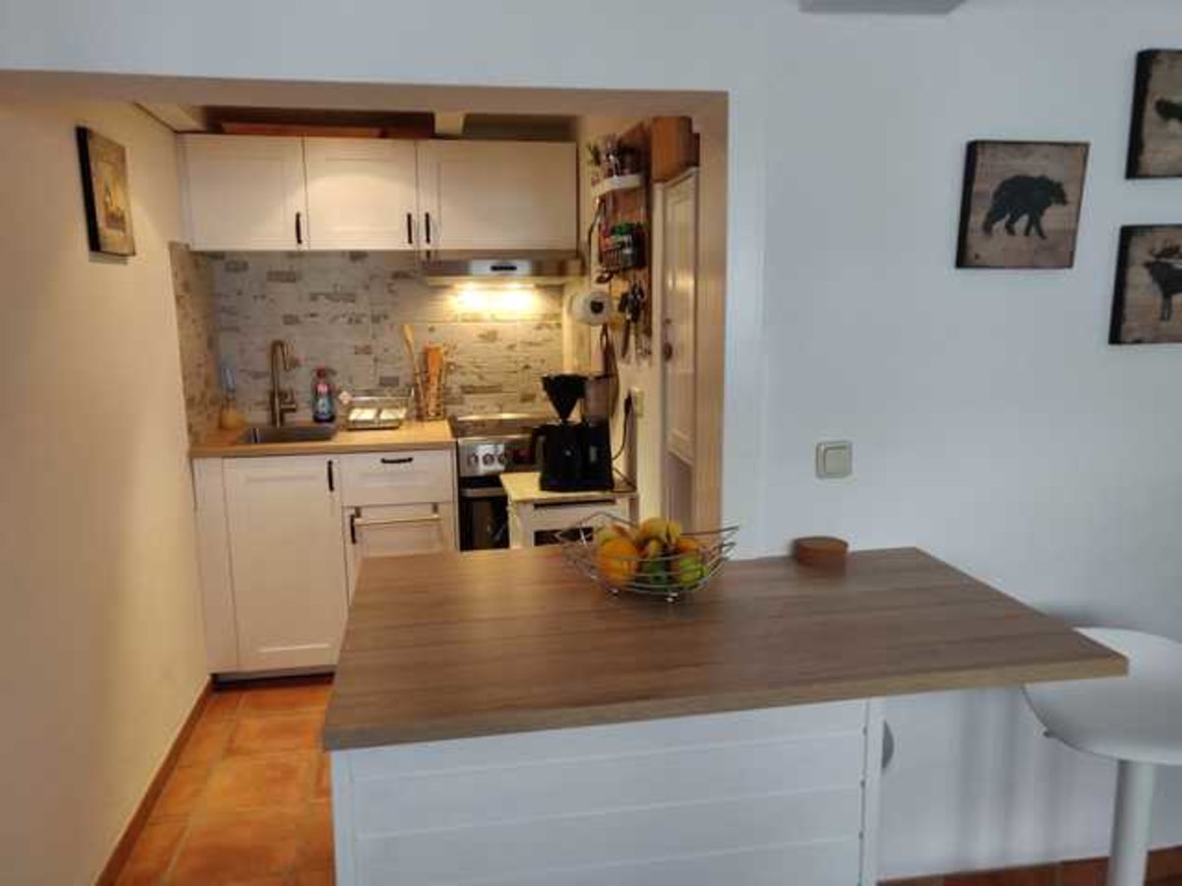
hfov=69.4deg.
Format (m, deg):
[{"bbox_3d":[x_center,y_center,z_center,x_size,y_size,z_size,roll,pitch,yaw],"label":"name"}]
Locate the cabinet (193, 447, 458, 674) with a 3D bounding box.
[{"bbox_3d":[-0.997,0.389,3.407,0.905,0.800,0.610,-2,10,-10],"label":"cabinet"}]

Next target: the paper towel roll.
[{"bbox_3d":[0.001,-0.432,2.722,0.108,0.108,0.220,-2,10,-10],"label":"paper towel roll"}]

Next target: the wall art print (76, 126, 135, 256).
[{"bbox_3d":[-1.283,-0.656,2.267,0.025,0.300,0.270,-2,10,-10],"label":"wall art print"}]

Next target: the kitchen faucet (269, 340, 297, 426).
[{"bbox_3d":[-1.226,-0.236,3.428,0.100,0.350,0.215,-6,11,-30],"label":"kitchen faucet"}]

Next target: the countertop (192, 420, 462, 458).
[{"bbox_3d":[-1.005,-0.024,3.333,0.920,0.040,0.610,-2,10,-10],"label":"countertop"}]

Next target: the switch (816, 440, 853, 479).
[{"bbox_3d":[0.511,0.035,1.791,0.080,0.080,0.014,-2,10,-10],"label":"switch"}]

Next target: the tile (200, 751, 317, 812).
[{"bbox_3d":[-0.998,1.028,2.595,0.290,0.015,0.290,-2,10,-10],"label":"tile"}]

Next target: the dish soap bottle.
[{"bbox_3d":[-1.116,-0.200,3.557,0.077,0.238,0.050,-2,10,-10],"label":"dish soap bottle"}]

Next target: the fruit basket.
[{"bbox_3d":[0.104,0.219,1.585,0.330,0.126,0.310,-2,10,-10],"label":"fruit basket"}]

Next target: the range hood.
[{"bbox_3d":[-0.365,-0.687,3.399,0.600,0.140,0.490,-2,10,-10],"label":"range hood"}]

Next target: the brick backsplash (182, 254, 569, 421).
[{"bbox_3d":[-0.821,-0.444,3.612,1.430,0.710,0.020,-2,10,-10],"label":"brick backsplash"}]

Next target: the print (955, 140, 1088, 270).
[{"bbox_3d":[0.885,-0.485,1.753,0.253,0.252,0.037,-2,10,-10],"label":"print"}]

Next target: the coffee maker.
[{"bbox_3d":[-0.051,-0.039,2.595,0.250,0.340,0.180,-2,10,-10],"label":"coffee maker"}]

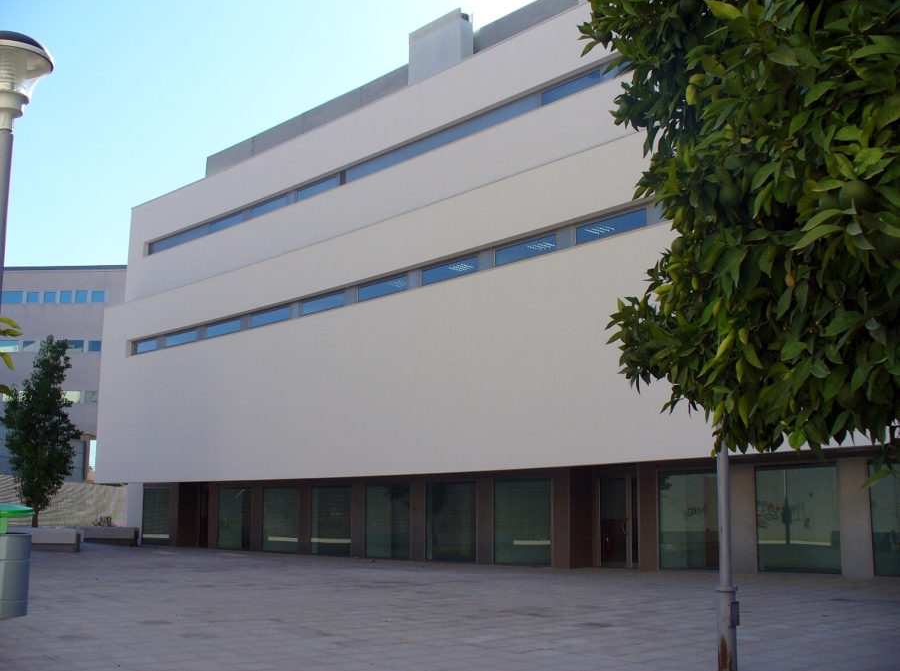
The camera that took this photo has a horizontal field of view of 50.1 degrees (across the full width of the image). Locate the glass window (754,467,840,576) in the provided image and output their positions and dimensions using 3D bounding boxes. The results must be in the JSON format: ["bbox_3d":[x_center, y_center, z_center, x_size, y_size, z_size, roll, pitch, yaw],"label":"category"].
[{"bbox_3d":[8.292,4.372,22.914,0.150,2.568,2.058,11,-15,-44],"label":"glass window"}]

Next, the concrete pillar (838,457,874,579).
[{"bbox_3d":[9.389,4.161,22.053,0.450,2.728,0.731,11,-15,-44],"label":"concrete pillar"}]

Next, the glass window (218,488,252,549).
[{"bbox_3d":[-8.192,6.998,36.739,0.120,2.359,2.398,11,-15,-43],"label":"glass window"}]

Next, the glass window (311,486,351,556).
[{"bbox_3d":[-3.996,6.263,32.501,0.120,2.341,2.180,11,-15,-43],"label":"glass window"}]

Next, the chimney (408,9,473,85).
[{"bbox_3d":[-0.281,-8.505,28.716,0.495,1.850,2.336,9,-14,-43],"label":"chimney"}]

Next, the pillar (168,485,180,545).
[{"bbox_3d":[-11.242,7.487,39.959,0.400,2.522,0.916,11,-15,-43],"label":"pillar"}]

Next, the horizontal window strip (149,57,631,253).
[{"bbox_3d":[-4.563,-5.417,34.755,0.250,0.791,26.756,11,-15,-43],"label":"horizontal window strip"}]

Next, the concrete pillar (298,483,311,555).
[{"bbox_3d":[-5.321,6.933,36.501,0.450,2.672,0.758,11,-15,-44],"label":"concrete pillar"}]

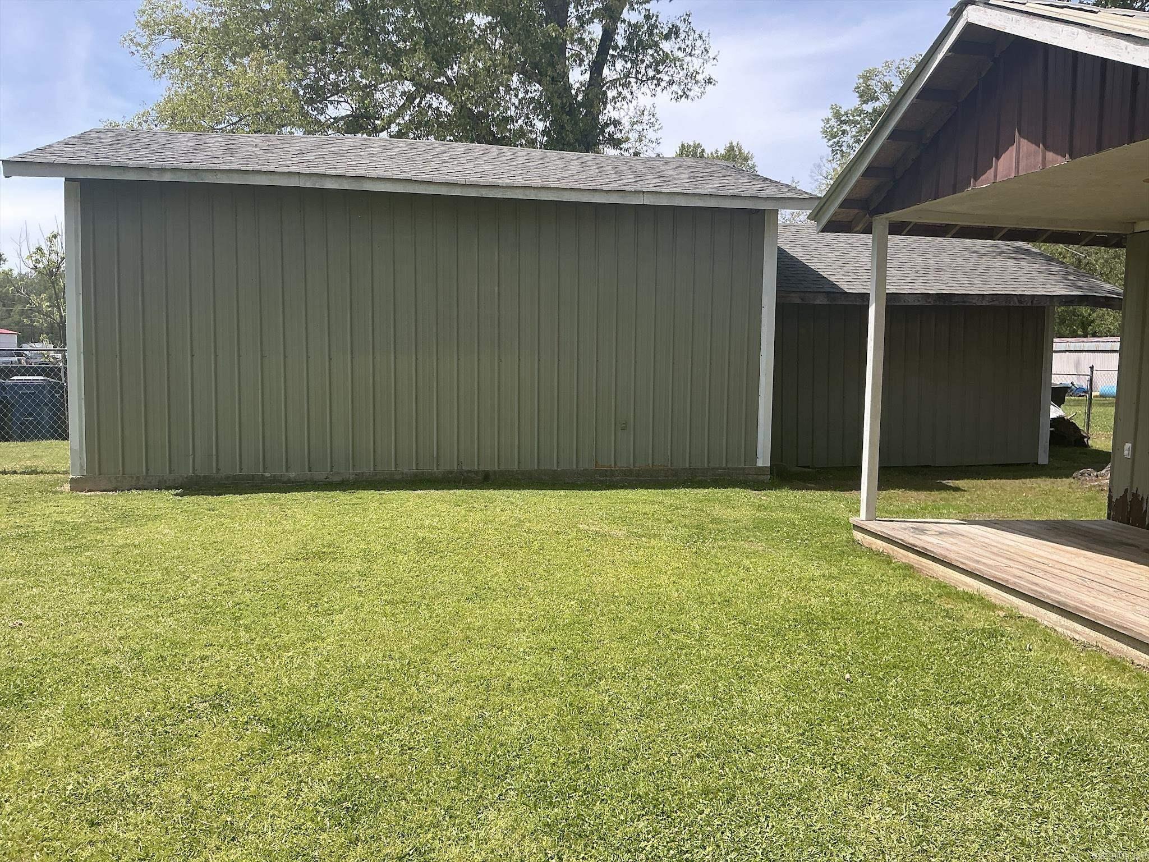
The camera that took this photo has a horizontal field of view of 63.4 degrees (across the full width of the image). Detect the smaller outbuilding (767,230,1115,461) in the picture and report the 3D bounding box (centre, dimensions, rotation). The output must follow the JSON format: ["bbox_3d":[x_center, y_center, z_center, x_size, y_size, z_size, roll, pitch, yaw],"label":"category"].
[{"bbox_3d":[4.577,-1.497,15.040,5.700,3.600,4.850,0,4,-11],"label":"smaller outbuilding"}]

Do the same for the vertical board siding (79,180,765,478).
[{"bbox_3d":[-1.368,-1.047,10.268,7.470,3.020,0.120,0,4,-14],"label":"vertical board siding"}]

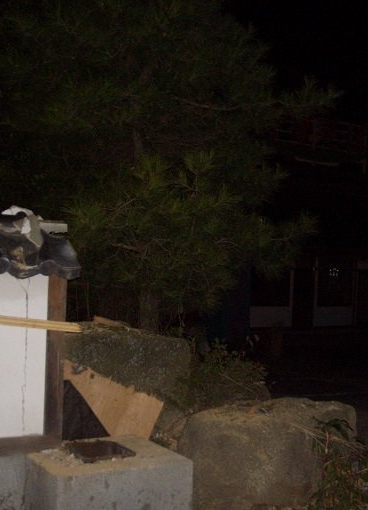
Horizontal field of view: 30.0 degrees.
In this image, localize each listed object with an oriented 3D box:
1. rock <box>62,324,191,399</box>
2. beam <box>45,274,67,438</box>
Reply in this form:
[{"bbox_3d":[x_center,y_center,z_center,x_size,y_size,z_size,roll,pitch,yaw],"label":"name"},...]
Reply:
[{"bbox_3d":[-0.477,0.859,5.250,1.050,0.640,0.650,1,-2,0],"label":"rock"},{"bbox_3d":[-0.778,0.586,4.108,0.112,0.945,0.112,2,-2,-24],"label":"beam"}]

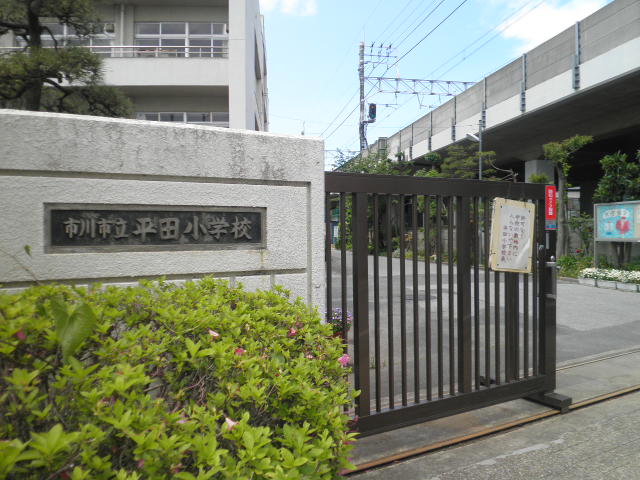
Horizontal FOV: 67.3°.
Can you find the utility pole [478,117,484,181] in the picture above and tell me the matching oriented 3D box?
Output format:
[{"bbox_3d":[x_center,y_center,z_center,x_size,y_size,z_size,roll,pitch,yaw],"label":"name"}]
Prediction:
[{"bbox_3d":[6.338,-1.784,18.802,0.140,5.920,0.140,-1,1,-11],"label":"utility pole"}]

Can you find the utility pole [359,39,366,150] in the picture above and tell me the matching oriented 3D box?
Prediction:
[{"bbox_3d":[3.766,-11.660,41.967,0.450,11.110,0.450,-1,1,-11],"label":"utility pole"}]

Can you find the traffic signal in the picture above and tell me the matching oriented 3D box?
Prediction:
[{"bbox_3d":[4.554,-11.055,41.625,0.650,1.650,0.500,-1,1,-11],"label":"traffic signal"}]

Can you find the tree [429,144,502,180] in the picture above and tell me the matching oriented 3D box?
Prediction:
[{"bbox_3d":[6.311,-1.486,20.785,3.200,5.270,3.000,-1,1,-11],"label":"tree"}]

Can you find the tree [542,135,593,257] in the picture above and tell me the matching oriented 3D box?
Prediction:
[{"bbox_3d":[7.518,-1.048,14.640,1.550,4.320,1.400,-1,1,-11],"label":"tree"}]

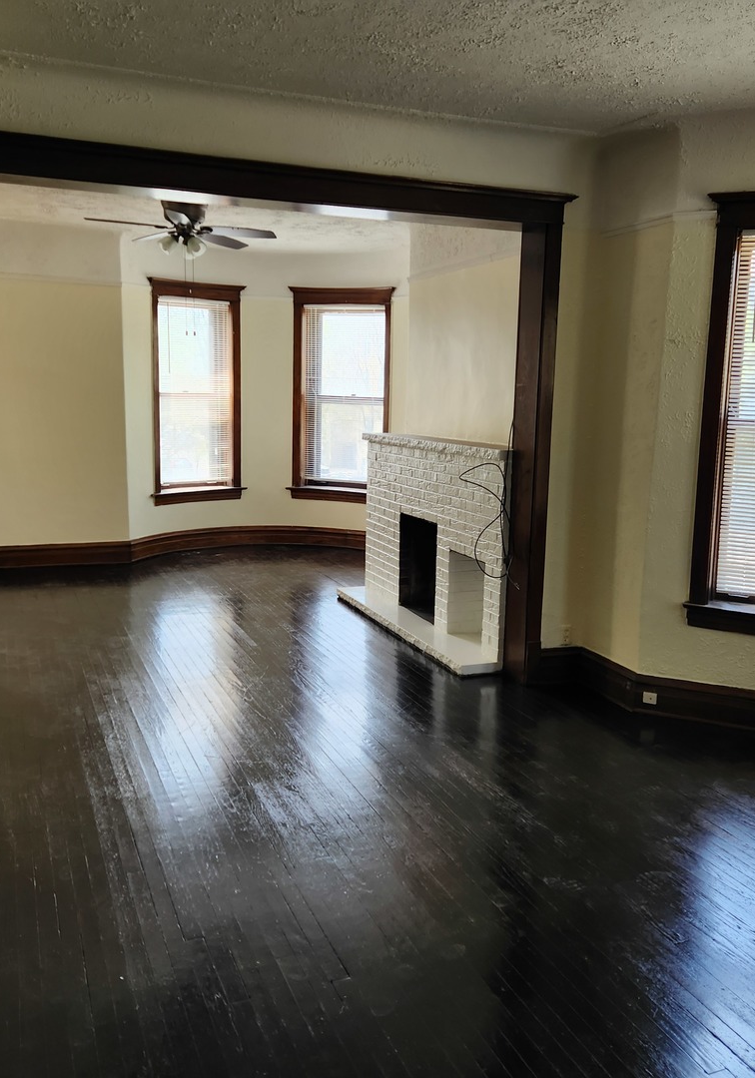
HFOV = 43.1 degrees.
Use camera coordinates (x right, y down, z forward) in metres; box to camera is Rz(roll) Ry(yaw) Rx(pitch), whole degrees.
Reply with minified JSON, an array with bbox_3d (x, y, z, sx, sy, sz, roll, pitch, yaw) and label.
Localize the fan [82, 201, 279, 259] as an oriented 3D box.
[{"bbox_3d":[-1.286,-2.060,6.342,1.300,0.430,1.300,-2,9,-22],"label":"fan"}]

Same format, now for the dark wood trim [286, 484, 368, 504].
[{"bbox_3d":[-0.430,-0.439,9.819,1.100,0.130,0.140,4,9,15],"label":"dark wood trim"}]

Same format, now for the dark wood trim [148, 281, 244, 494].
[{"bbox_3d":[-1.761,-1.484,9.392,0.150,2.030,1.110,9,12,43],"label":"dark wood trim"}]

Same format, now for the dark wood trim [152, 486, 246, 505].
[{"bbox_3d":[-1.751,-0.427,9.560,0.140,0.130,1.130,9,12,43],"label":"dark wood trim"}]

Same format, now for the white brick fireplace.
[{"bbox_3d":[0.333,-0.019,6.451,0.530,1.280,2.200,-2,9,-22],"label":"white brick fireplace"}]

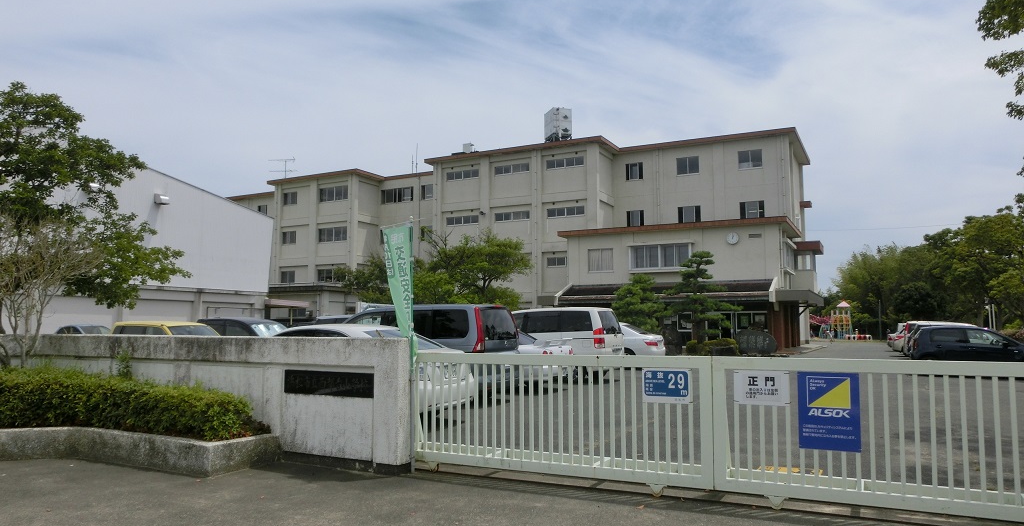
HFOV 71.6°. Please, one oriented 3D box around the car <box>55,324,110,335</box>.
[{"bbox_3d":[-19.238,3.494,31.816,4.400,1.460,1.700,-3,-6,28],"label":"car"}]

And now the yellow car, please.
[{"bbox_3d":[-8.690,2.286,18.155,3.450,1.580,1.500,-3,-6,27],"label":"yellow car"}]

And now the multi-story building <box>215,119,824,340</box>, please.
[{"bbox_3d":[-4.795,-0.399,63.531,59.500,14.800,13.500,-3,-6,28],"label":"multi-story building"}]

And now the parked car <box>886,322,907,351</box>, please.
[{"bbox_3d":[22.868,4.032,38.010,4.400,1.480,1.700,-3,-6,28],"label":"parked car"}]

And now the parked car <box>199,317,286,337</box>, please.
[{"bbox_3d":[-7.421,2.372,19.918,3.700,1.640,1.580,-3,-6,27],"label":"parked car"}]

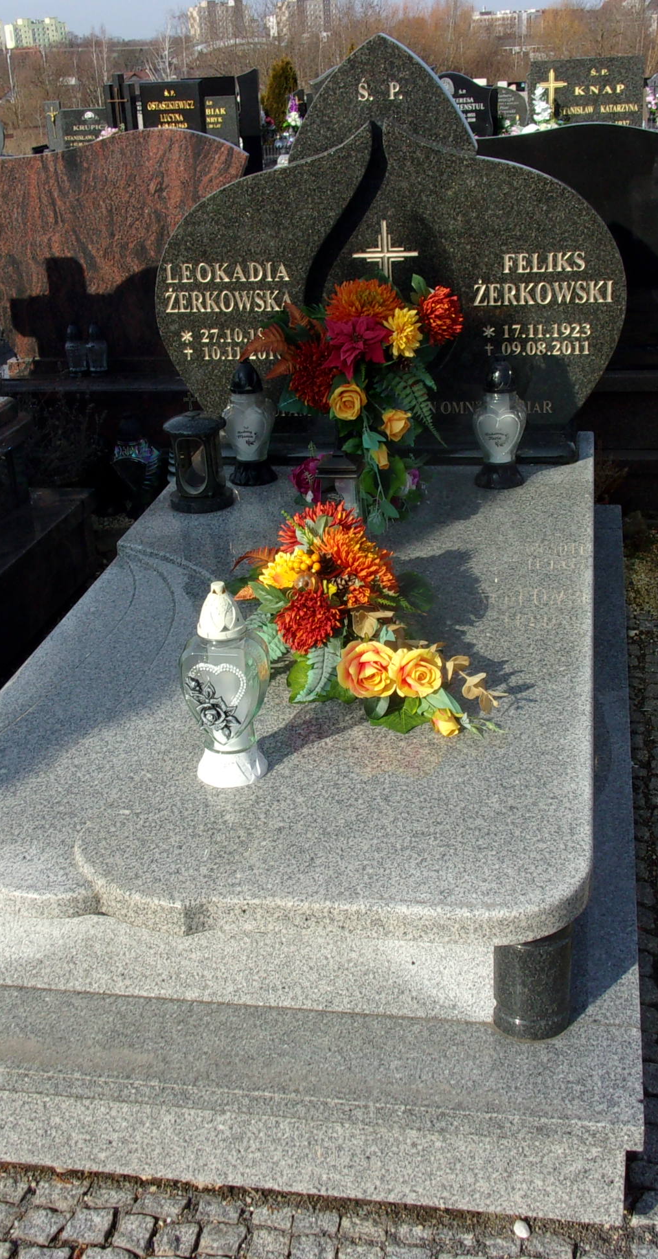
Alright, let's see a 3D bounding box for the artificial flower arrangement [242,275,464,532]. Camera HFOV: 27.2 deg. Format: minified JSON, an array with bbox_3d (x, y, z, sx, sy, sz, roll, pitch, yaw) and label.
[{"bbox_3d":[0.065,-0.574,3.422,0.530,0.620,0.400,0,25,8],"label":"artificial flower arrangement"}]

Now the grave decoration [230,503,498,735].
[{"bbox_3d":[0.058,-0.053,2.747,0.580,0.260,0.580,-1,25,6],"label":"grave decoration"}]

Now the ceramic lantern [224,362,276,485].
[{"bbox_3d":[-0.221,-0.567,3.698,0.145,0.320,0.130,-1,23,5],"label":"ceramic lantern"}]

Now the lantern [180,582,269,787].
[{"bbox_3d":[-0.173,0.085,2.272,0.150,0.347,0.132,-1,23,5],"label":"lantern"}]

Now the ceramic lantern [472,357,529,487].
[{"bbox_3d":[0.461,-0.570,3.694,0.150,0.332,0.135,0,25,8],"label":"ceramic lantern"}]

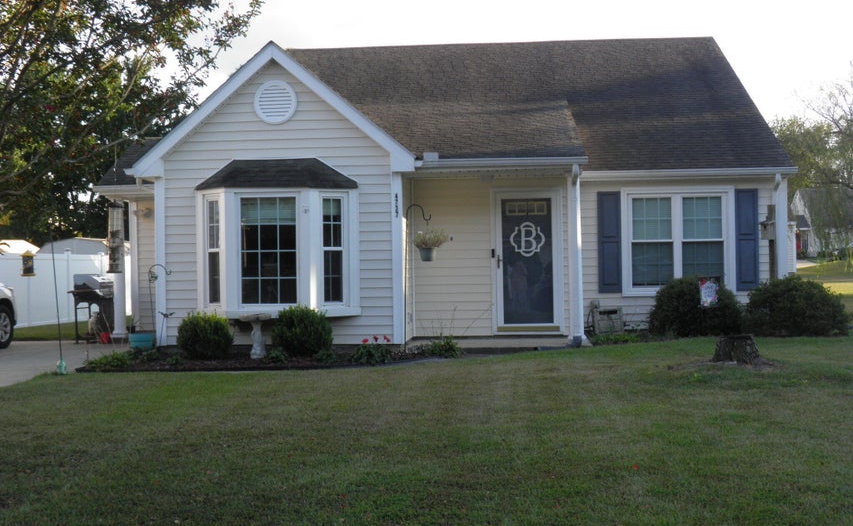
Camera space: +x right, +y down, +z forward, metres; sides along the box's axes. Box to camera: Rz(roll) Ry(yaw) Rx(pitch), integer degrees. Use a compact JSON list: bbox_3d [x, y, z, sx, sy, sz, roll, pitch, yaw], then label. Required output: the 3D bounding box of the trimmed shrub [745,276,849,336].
[{"bbox_3d":[5.374,0.610,15.750,1.500,0.860,1.300,-1,0,0],"label":"trimmed shrub"}]

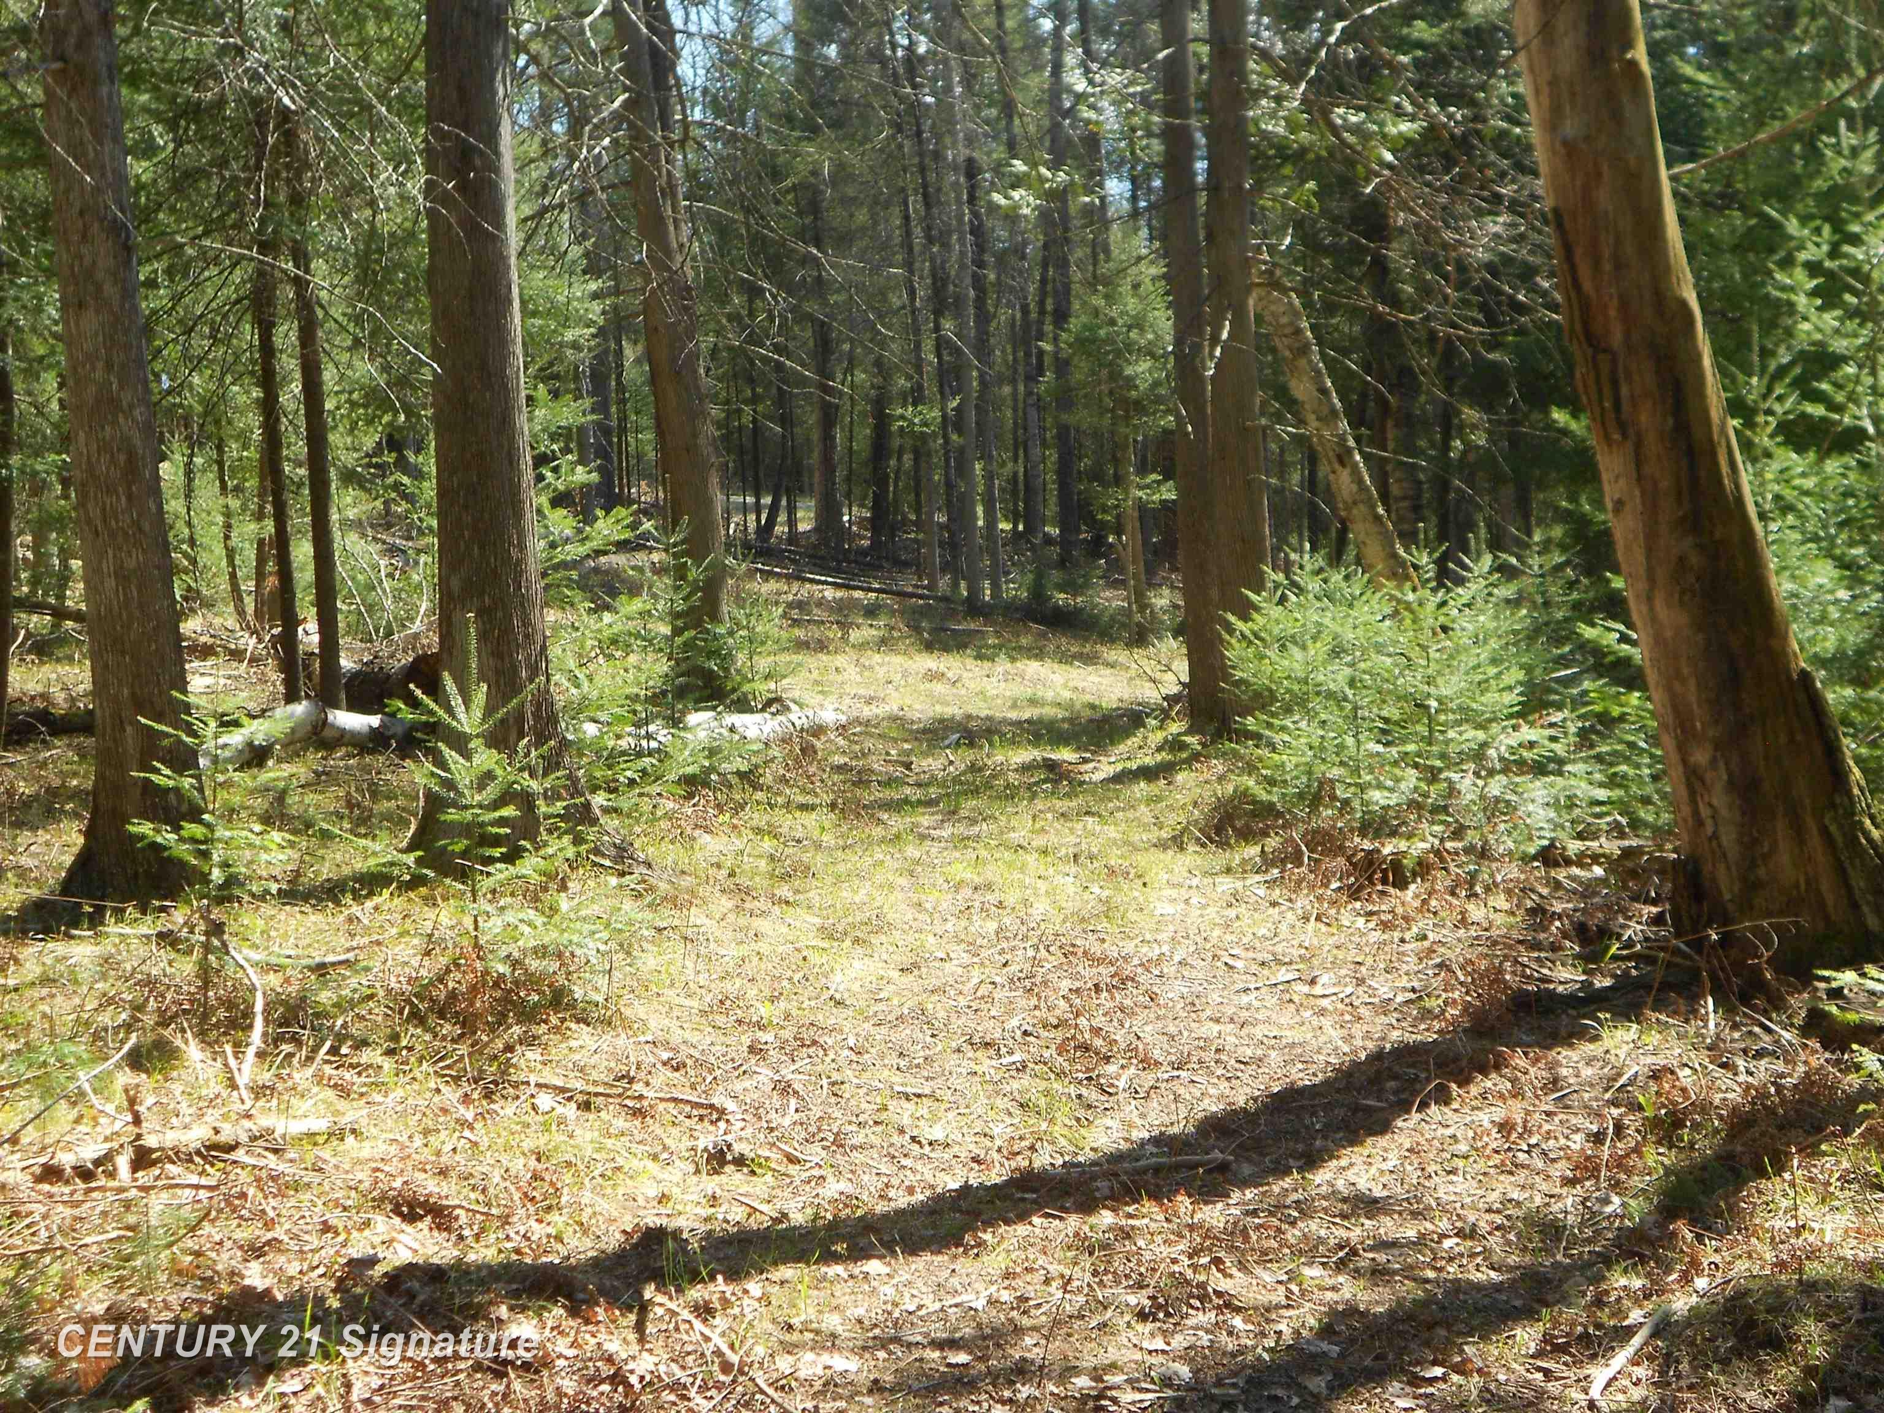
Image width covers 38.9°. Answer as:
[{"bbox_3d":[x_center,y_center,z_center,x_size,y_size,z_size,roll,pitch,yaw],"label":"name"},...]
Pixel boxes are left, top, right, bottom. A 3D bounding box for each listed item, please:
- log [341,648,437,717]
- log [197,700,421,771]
[{"bbox_3d":[-3.272,-0.132,15.814,0.688,0.380,0.420,2,6,30],"label":"log"},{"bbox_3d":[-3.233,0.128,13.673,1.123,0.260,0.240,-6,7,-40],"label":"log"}]

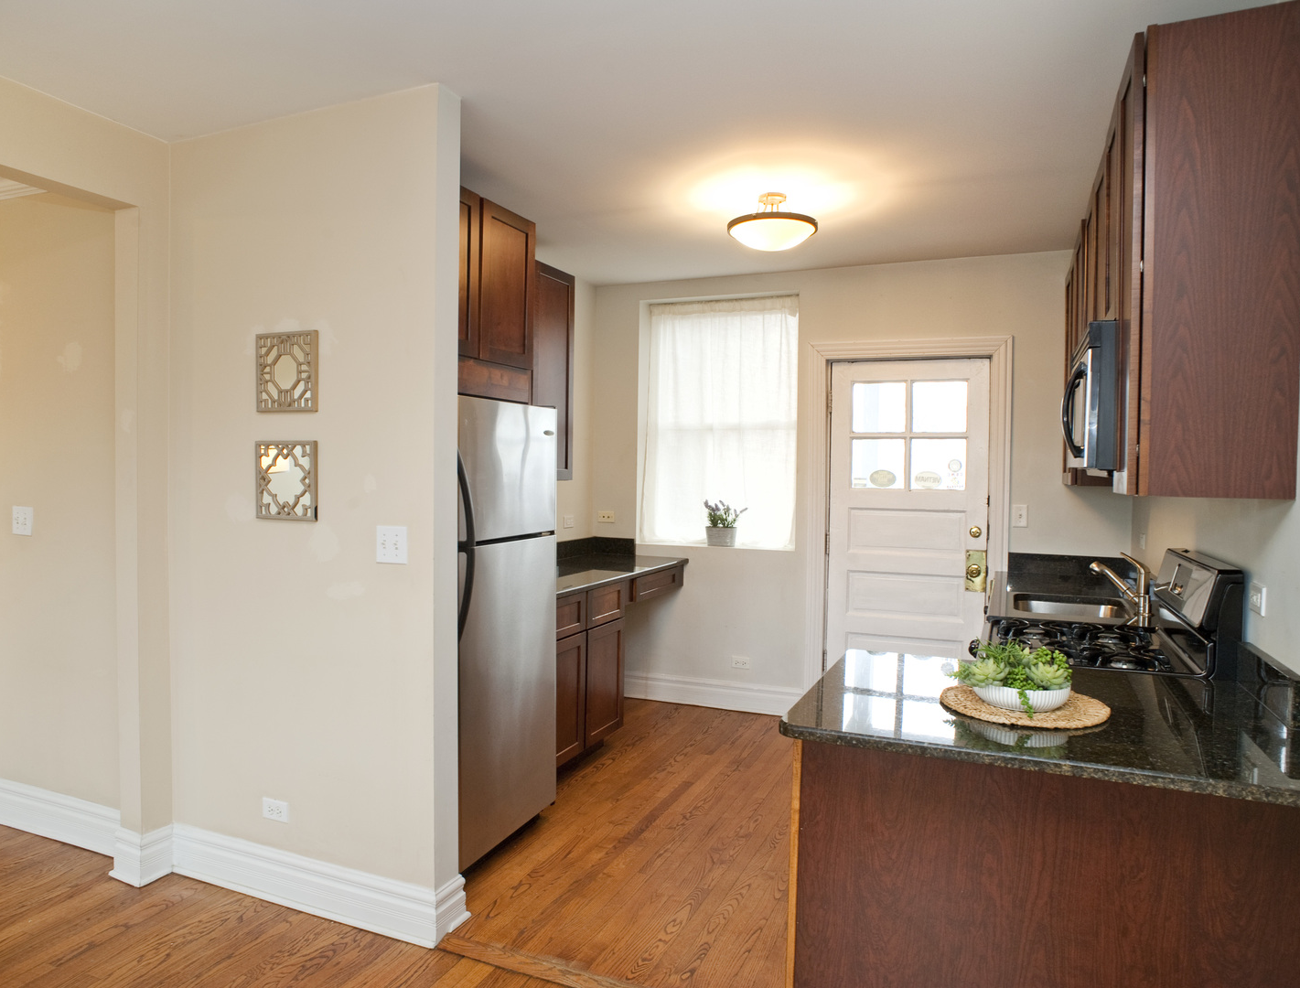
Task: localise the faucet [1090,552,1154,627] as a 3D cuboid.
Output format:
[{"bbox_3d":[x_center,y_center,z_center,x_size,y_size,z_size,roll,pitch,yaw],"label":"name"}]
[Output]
[{"bbox_3d":[1.836,0.350,3.207,0.221,0.235,0.057,1,2,23],"label":"faucet"}]

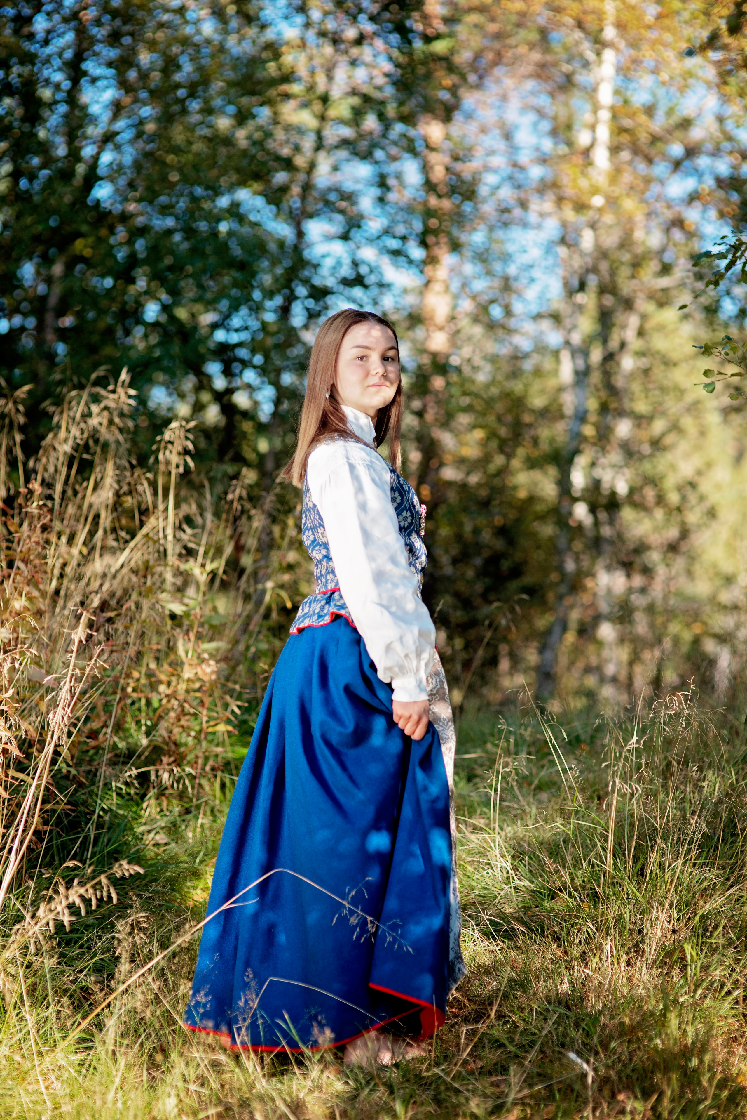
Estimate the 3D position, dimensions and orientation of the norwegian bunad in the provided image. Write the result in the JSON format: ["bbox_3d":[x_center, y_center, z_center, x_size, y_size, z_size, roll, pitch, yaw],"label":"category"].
[{"bbox_3d":[-0.110,0.270,5.830,0.610,1.650,0.550,0,1,3],"label":"norwegian bunad"}]

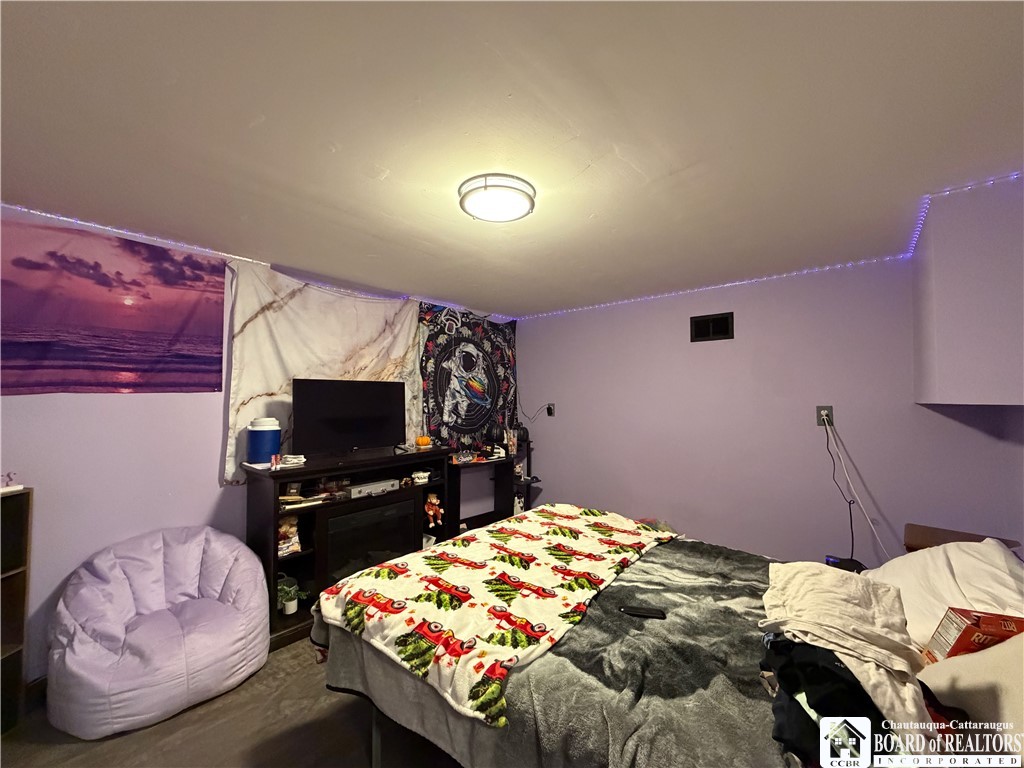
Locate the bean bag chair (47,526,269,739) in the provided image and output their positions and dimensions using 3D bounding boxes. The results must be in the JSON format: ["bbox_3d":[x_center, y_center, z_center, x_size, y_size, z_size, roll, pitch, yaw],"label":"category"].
[{"bbox_3d":[-1.519,1.007,1.861,0.565,0.645,0.735,-1,-2,41],"label":"bean bag chair"}]

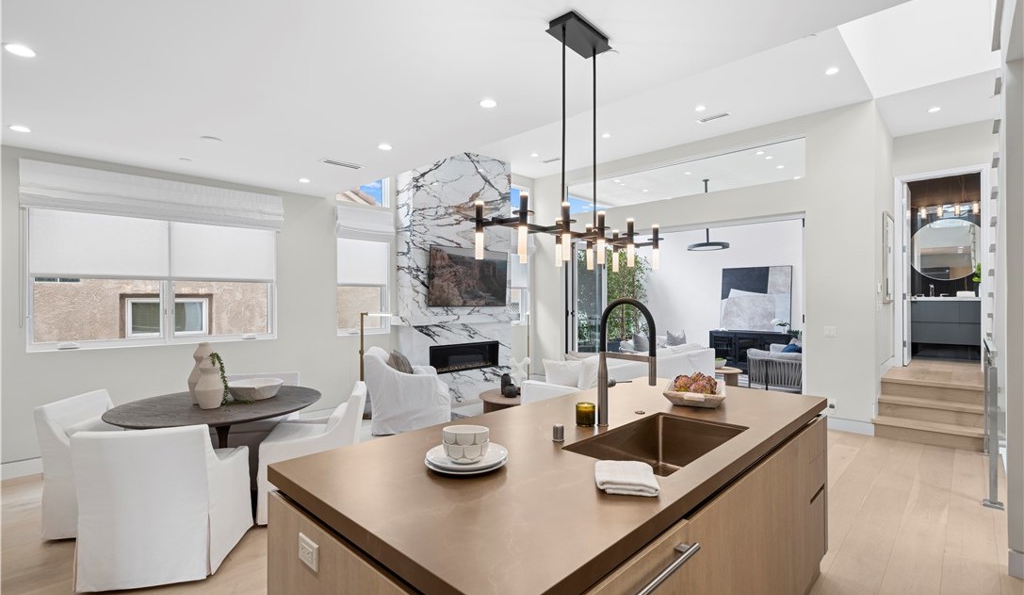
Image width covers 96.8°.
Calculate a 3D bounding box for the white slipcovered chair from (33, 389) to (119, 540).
[{"bbox_3d":[-2.605,1.065,3.045,0.580,0.810,0.610,0,0,-10],"label":"white slipcovered chair"}]

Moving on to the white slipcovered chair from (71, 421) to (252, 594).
[{"bbox_3d":[-1.917,1.065,2.581,0.610,0.810,0.580,0,0,-10],"label":"white slipcovered chair"}]

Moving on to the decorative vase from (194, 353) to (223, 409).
[{"bbox_3d":[-1.926,0.537,2.900,0.150,0.325,0.150,1,-1,-34],"label":"decorative vase"}]

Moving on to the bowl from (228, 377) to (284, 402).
[{"bbox_3d":[-1.787,0.654,3.180,0.360,0.100,0.360,1,-1,-30],"label":"bowl"}]

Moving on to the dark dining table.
[{"bbox_3d":[-1.990,1.095,3.130,1.220,0.750,1.220,0,0,-10],"label":"dark dining table"}]

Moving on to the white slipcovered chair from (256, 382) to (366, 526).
[{"bbox_3d":[-1.370,1.050,3.225,0.630,0.800,0.570,0,-1,-14],"label":"white slipcovered chair"}]

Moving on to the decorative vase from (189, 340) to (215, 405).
[{"bbox_3d":[-2.054,0.499,3.030,0.165,0.405,0.165,1,-1,-34],"label":"decorative vase"}]

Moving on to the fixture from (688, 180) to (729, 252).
[{"bbox_3d":[3.400,-1.417,7.850,0.720,1.230,0.720,0,0,-45],"label":"fixture"}]

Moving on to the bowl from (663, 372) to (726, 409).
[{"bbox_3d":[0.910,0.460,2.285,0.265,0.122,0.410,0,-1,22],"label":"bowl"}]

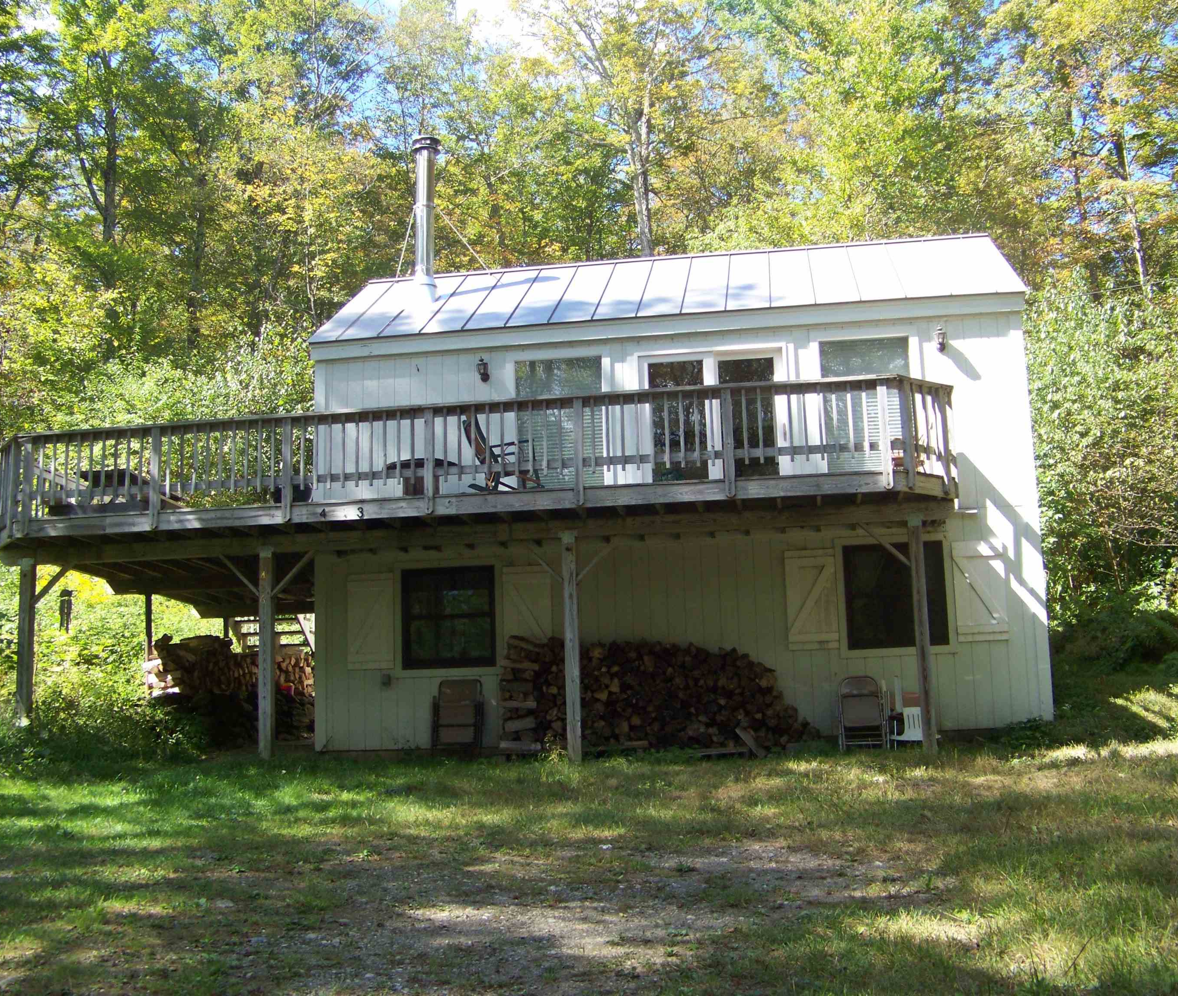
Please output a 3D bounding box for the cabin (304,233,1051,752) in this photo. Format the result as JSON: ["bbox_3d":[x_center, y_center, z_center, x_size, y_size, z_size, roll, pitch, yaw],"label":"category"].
[{"bbox_3d":[1.187,-0.092,18.740,8.700,6.570,4.900,-3,-9,7],"label":"cabin"}]

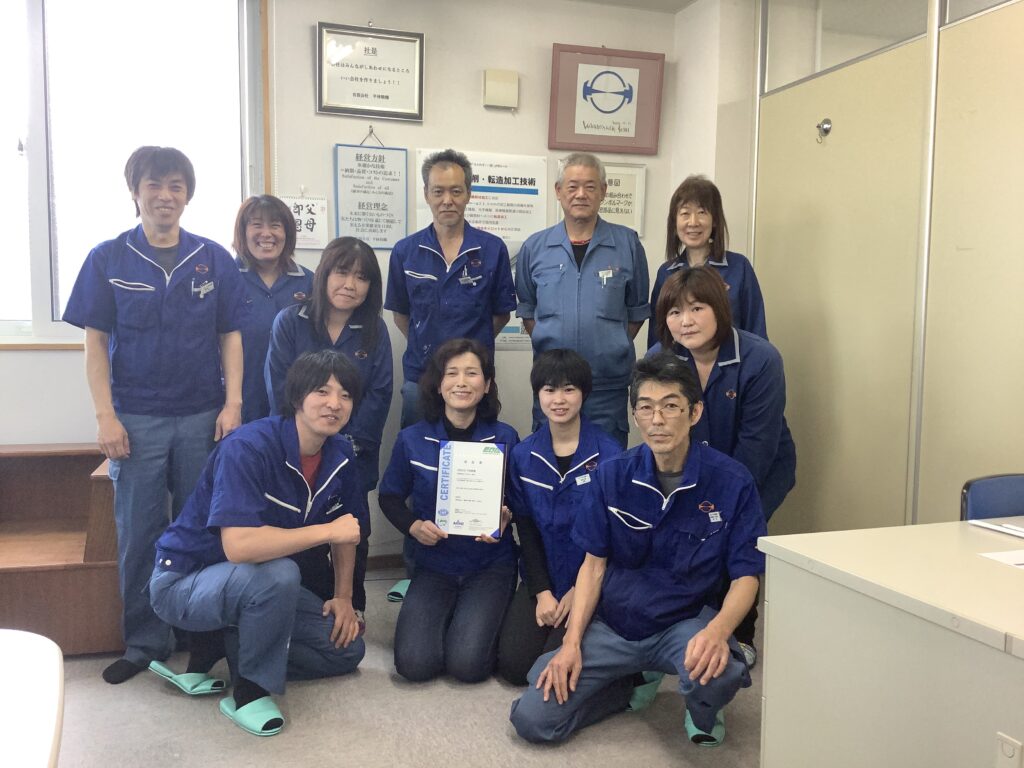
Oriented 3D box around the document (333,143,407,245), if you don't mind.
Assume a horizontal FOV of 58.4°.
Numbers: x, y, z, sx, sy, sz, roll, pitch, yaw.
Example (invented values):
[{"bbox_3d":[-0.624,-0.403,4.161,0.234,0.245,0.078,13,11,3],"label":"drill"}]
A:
[{"bbox_3d":[-0.595,-0.790,3.882,0.304,0.424,0.020,-1,5,-19],"label":"document"}]

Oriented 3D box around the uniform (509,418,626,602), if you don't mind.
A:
[{"bbox_3d":[0.172,0.411,3.000,0.380,0.550,0.280,1,10,10],"label":"uniform"}]

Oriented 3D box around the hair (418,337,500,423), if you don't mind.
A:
[{"bbox_3d":[-0.173,-0.008,3.050,0.250,0.265,0.230,0,5,-2],"label":"hair"}]

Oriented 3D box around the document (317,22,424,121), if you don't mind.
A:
[{"bbox_3d":[-0.590,-1.303,3.830,0.442,0.362,0.025,-2,6,-19],"label":"document"}]

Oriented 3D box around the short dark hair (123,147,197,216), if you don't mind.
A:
[{"bbox_3d":[-1.096,-0.628,2.860,0.215,0.215,0.215,-2,5,-28],"label":"short dark hair"}]

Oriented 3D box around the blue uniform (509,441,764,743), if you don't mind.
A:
[{"bbox_3d":[0.368,0.562,2.690,0.670,0.780,0.550,2,5,18],"label":"blue uniform"}]

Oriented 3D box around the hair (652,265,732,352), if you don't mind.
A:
[{"bbox_3d":[0.532,-0.222,2.690,0.220,0.240,0.225,-5,8,26],"label":"hair"}]

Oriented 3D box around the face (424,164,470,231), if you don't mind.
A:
[{"bbox_3d":[-0.243,-0.709,3.450,0.160,0.235,0.150,0,5,-5],"label":"face"}]

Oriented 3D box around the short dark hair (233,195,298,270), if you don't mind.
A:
[{"bbox_3d":[-0.882,-0.542,3.280,0.225,0.265,0.230,-1,5,-12],"label":"short dark hair"}]

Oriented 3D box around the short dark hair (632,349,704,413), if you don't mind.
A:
[{"bbox_3d":[0.414,-0.004,2.460,0.185,0.165,0.210,2,5,19],"label":"short dark hair"}]

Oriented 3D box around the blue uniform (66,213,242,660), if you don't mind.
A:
[{"bbox_3d":[-1.171,0.179,3.020,0.540,1.390,0.290,-1,5,-19],"label":"blue uniform"}]

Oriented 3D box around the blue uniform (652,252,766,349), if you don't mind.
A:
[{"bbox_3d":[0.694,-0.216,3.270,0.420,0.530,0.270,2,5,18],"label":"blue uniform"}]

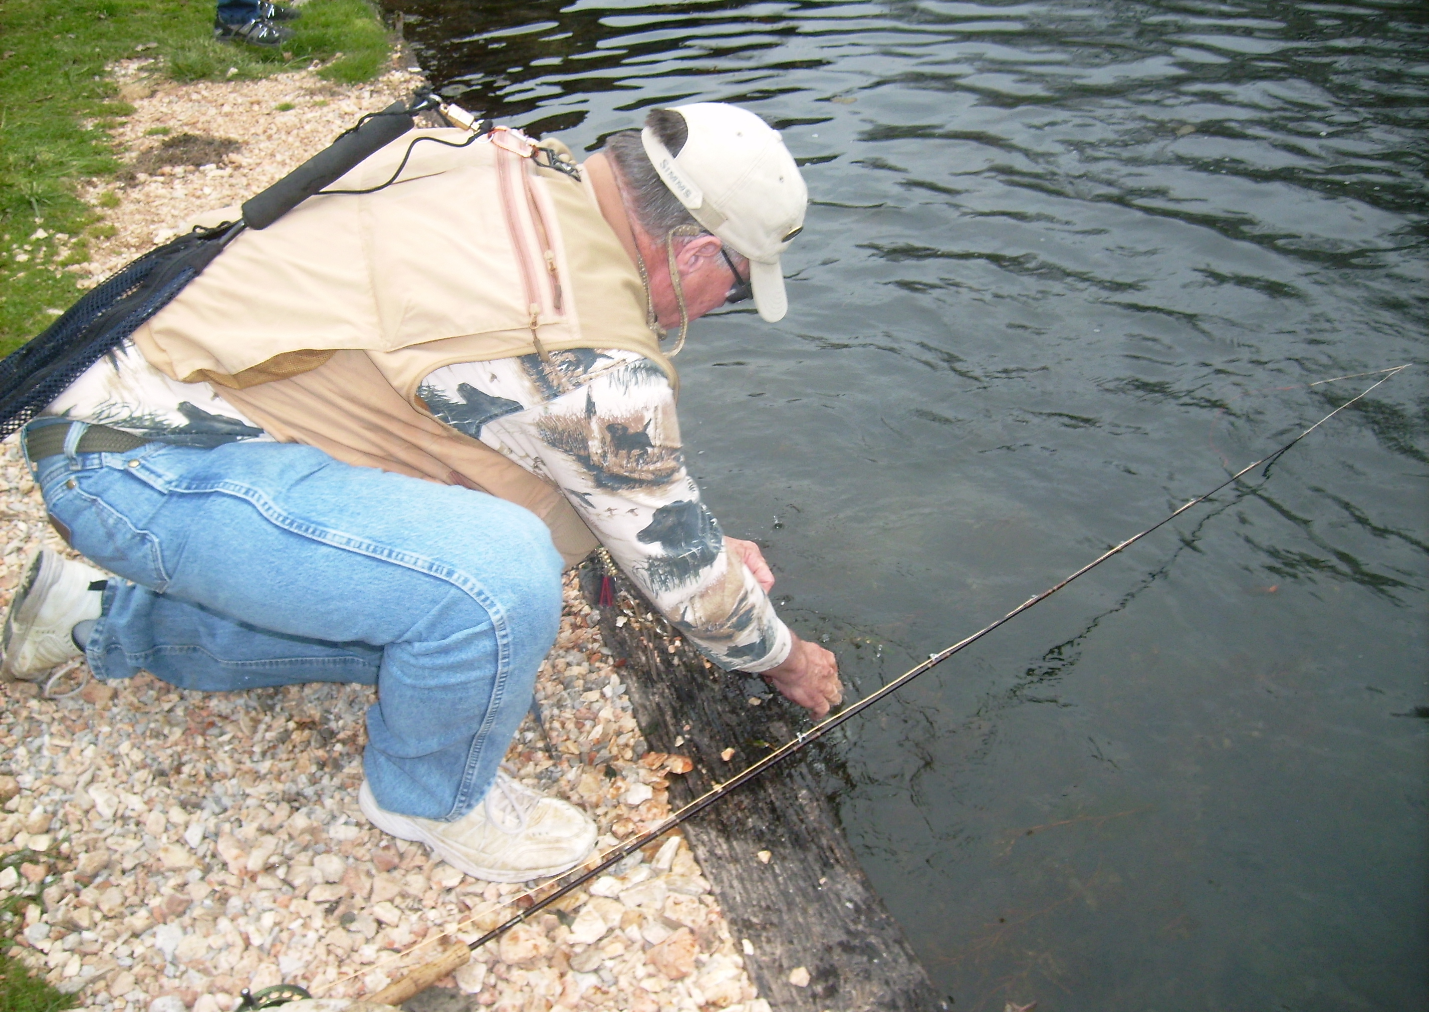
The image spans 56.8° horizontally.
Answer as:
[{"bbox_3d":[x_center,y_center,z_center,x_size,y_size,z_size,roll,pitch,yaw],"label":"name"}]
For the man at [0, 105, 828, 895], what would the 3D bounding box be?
[{"bbox_3d":[-0.388,-0.046,1.606,1.130,0.910,0.560,0,35,-4],"label":"man"}]

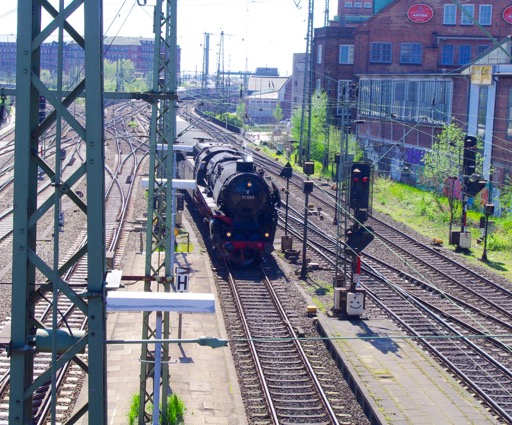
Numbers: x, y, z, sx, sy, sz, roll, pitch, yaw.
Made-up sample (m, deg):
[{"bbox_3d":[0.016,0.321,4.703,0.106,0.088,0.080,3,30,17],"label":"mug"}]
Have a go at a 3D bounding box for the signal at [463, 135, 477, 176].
[{"bbox_3d":[10.889,-2.907,51.613,0.580,2.100,0.400,2,8,-1],"label":"signal"}]

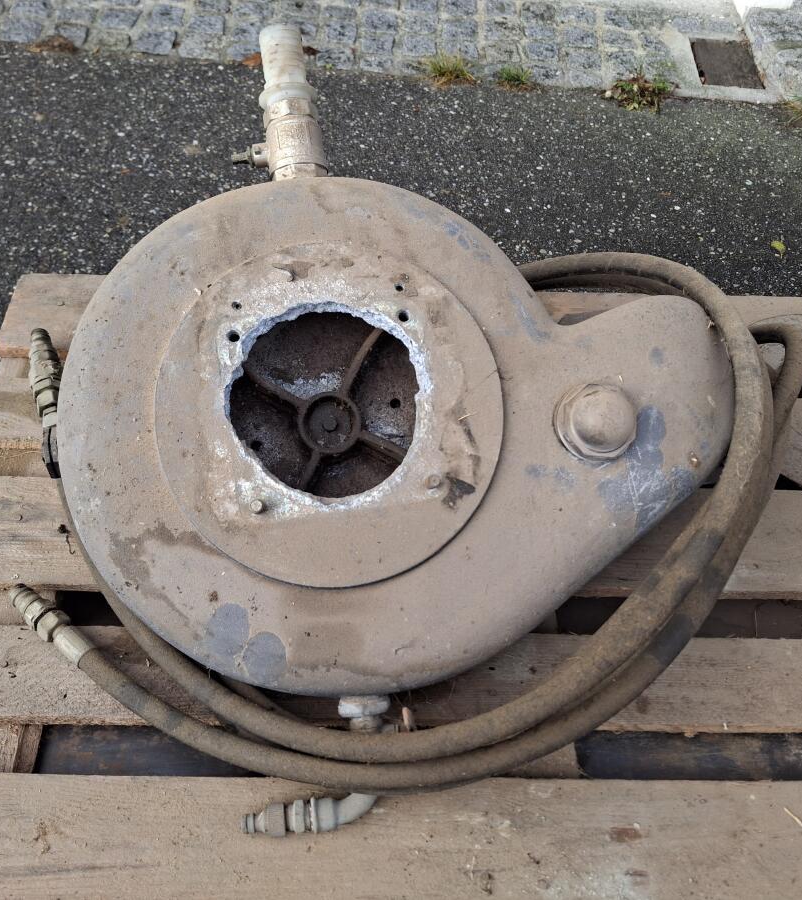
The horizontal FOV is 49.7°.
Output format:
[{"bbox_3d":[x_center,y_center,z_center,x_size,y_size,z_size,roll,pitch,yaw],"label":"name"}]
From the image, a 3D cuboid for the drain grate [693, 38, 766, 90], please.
[{"bbox_3d":[0.966,-1.143,2.584,0.182,0.025,0.250,1,55,-2],"label":"drain grate"}]

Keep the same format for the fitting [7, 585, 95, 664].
[{"bbox_3d":[-0.350,0.172,0.867,0.111,0.032,0.031,35,60,20],"label":"fitting"}]

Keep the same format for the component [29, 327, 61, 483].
[{"bbox_3d":[-0.407,-0.059,1.008,0.040,0.042,0.229,-14,57,-12],"label":"component"}]

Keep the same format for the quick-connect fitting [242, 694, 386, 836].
[{"bbox_3d":[-0.076,0.281,0.777,0.133,0.086,0.120,-3,55,-5],"label":"quick-connect fitting"}]

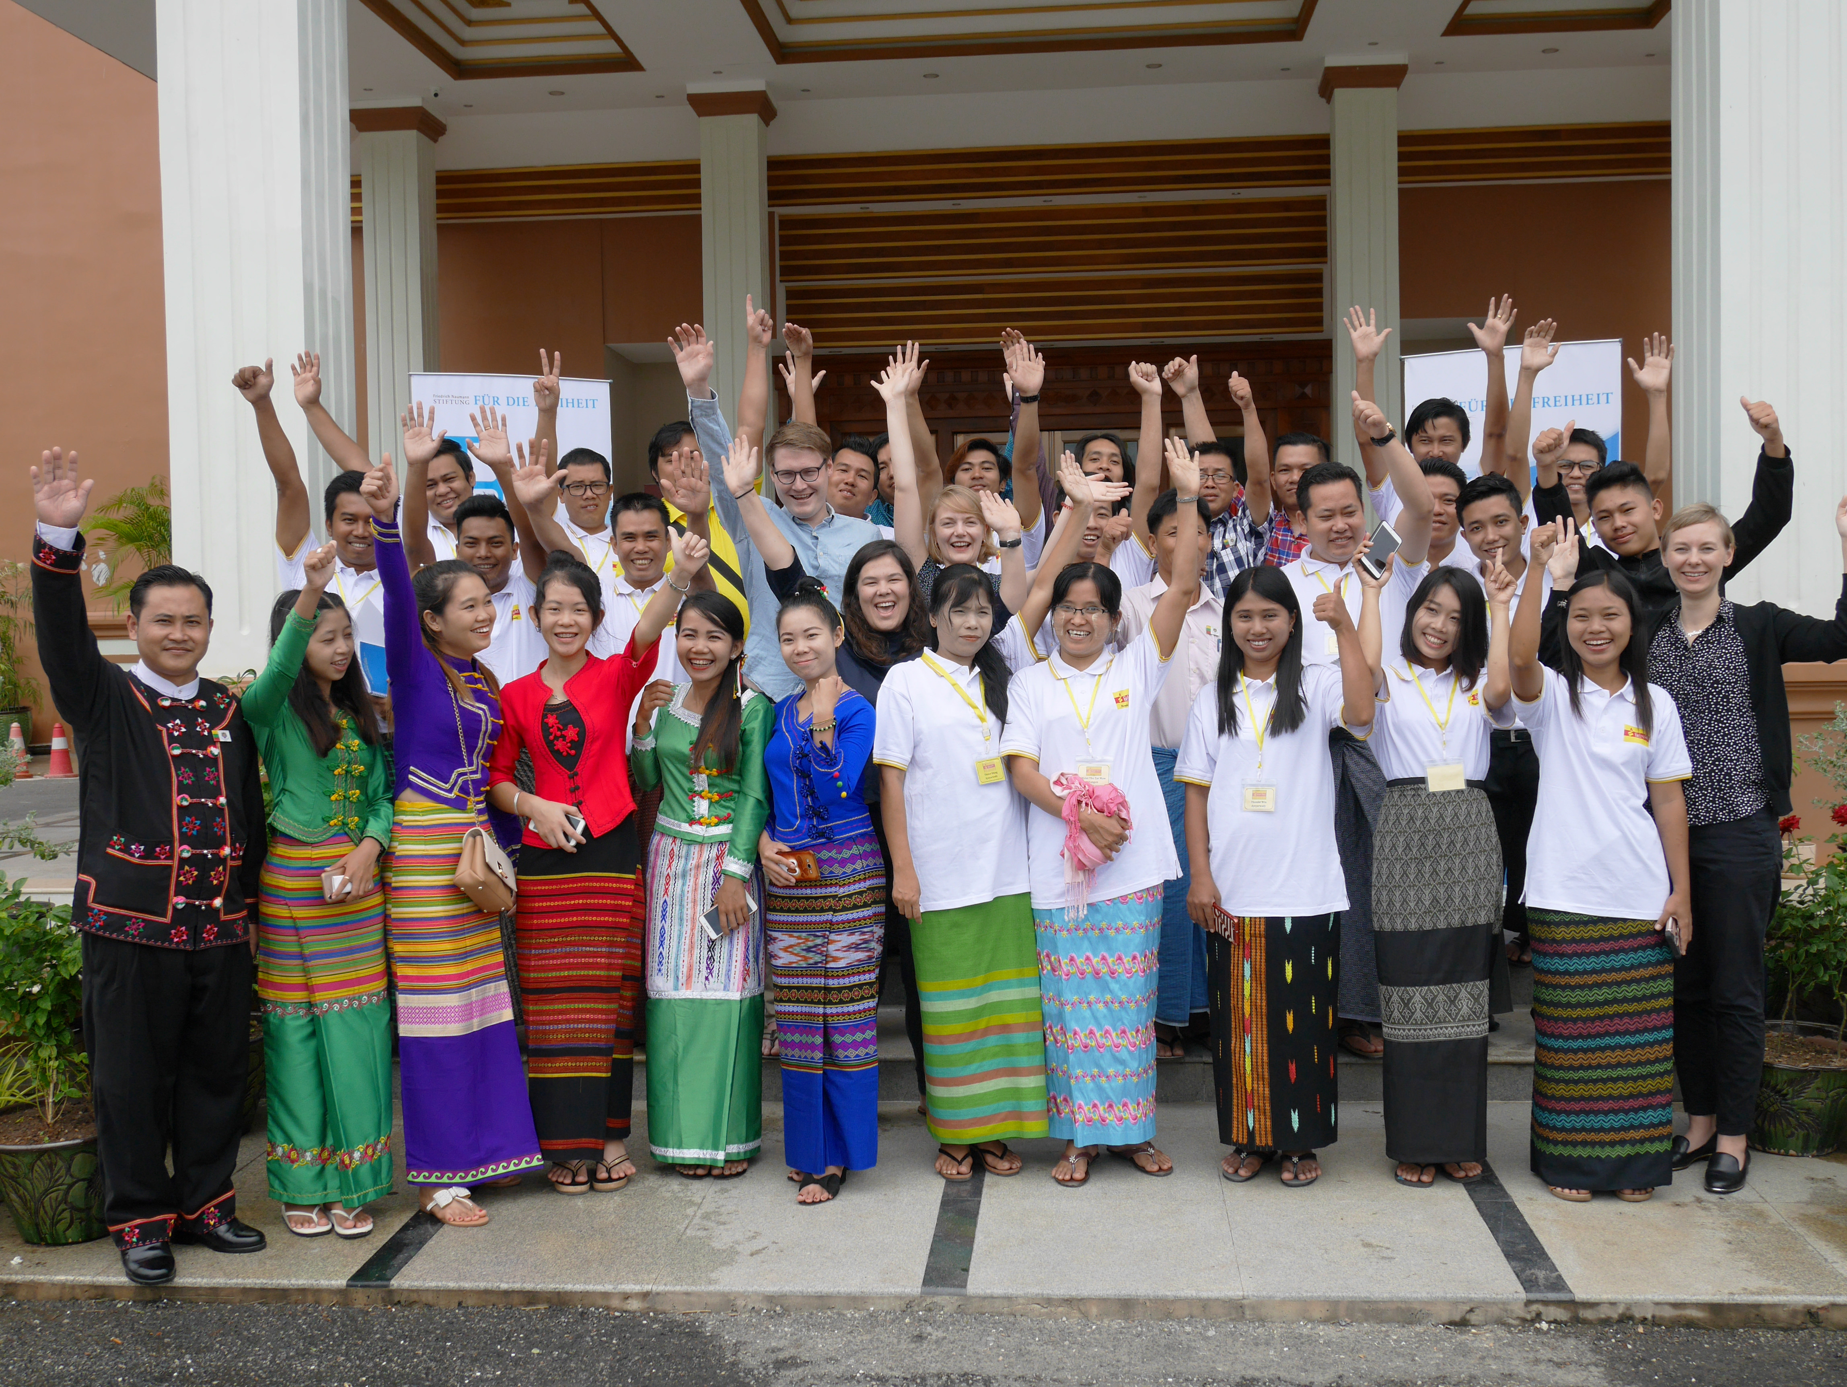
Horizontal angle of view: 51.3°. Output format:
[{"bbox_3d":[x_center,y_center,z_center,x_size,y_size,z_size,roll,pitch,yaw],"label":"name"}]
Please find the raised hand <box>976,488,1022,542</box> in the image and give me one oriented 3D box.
[{"bbox_3d":[0.221,-0.508,5.500,0.092,0.155,0.065,-23,3,15],"label":"raised hand"}]

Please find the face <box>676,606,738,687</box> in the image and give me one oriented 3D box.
[{"bbox_3d":[-0.555,-0.121,4.940,0.148,0.200,0.150,3,2,5],"label":"face"}]

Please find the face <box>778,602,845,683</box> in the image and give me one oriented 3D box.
[{"bbox_3d":[-0.282,-0.126,4.850,0.155,0.200,0.150,0,3,16],"label":"face"}]

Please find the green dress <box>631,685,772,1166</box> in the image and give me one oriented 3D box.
[{"bbox_3d":[-0.593,0.618,5.127,0.368,1.263,0.310,-1,2,-5],"label":"green dress"}]

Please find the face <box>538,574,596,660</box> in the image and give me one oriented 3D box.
[{"bbox_3d":[-0.915,-0.198,4.933,0.151,0.224,0.160,-1,2,-9],"label":"face"}]

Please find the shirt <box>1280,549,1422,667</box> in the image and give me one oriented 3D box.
[{"bbox_3d":[1.183,-0.136,5.500,0.520,0.600,0.290,-1,4,6],"label":"shirt"}]

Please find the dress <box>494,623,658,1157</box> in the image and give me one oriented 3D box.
[{"bbox_3d":[-0.898,0.515,4.930,0.430,1.340,0.300,-2,4,-7],"label":"dress"}]

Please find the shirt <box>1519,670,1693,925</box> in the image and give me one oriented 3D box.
[{"bbox_3d":[1.696,0.250,4.786,0.429,0.627,0.270,0,2,14],"label":"shirt"}]

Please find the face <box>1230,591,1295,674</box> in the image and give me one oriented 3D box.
[{"bbox_3d":[0.851,-0.158,4.840,0.160,0.210,0.150,0,3,14],"label":"face"}]

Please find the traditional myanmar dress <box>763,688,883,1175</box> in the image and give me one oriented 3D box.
[{"bbox_3d":[-0.256,0.611,4.930,0.340,1.230,0.260,0,3,16],"label":"traditional myanmar dress"}]

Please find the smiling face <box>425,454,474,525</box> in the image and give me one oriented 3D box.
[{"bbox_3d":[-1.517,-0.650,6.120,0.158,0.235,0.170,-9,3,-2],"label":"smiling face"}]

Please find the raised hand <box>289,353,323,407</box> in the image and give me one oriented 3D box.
[{"bbox_3d":[-2.016,-1.026,6.280,0.113,0.183,0.070,-1,2,-14],"label":"raised hand"}]

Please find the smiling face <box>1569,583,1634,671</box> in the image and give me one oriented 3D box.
[{"bbox_3d":[1.633,-0.157,4.640,0.155,0.210,0.150,0,3,21],"label":"smiling face"}]

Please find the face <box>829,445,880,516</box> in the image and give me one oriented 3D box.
[{"bbox_3d":[-0.220,-0.665,6.050,0.150,0.205,0.155,14,2,6],"label":"face"}]

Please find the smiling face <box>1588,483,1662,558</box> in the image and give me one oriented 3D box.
[{"bbox_3d":[1.927,-0.476,5.280,0.155,0.190,0.150,-13,3,31],"label":"smiling face"}]

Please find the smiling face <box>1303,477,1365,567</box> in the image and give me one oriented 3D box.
[{"bbox_3d":[1.158,-0.488,5.420,0.168,0.235,0.165,-8,3,-1],"label":"smiling face"}]

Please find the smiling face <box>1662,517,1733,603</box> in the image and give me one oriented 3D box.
[{"bbox_3d":[1.951,-0.336,4.835,0.171,0.205,0.170,0,2,21],"label":"smiling face"}]

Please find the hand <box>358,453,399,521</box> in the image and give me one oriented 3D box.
[{"bbox_3d":[-1.341,-0.508,4.730,0.099,0.163,0.090,-1,2,-13],"label":"hand"}]

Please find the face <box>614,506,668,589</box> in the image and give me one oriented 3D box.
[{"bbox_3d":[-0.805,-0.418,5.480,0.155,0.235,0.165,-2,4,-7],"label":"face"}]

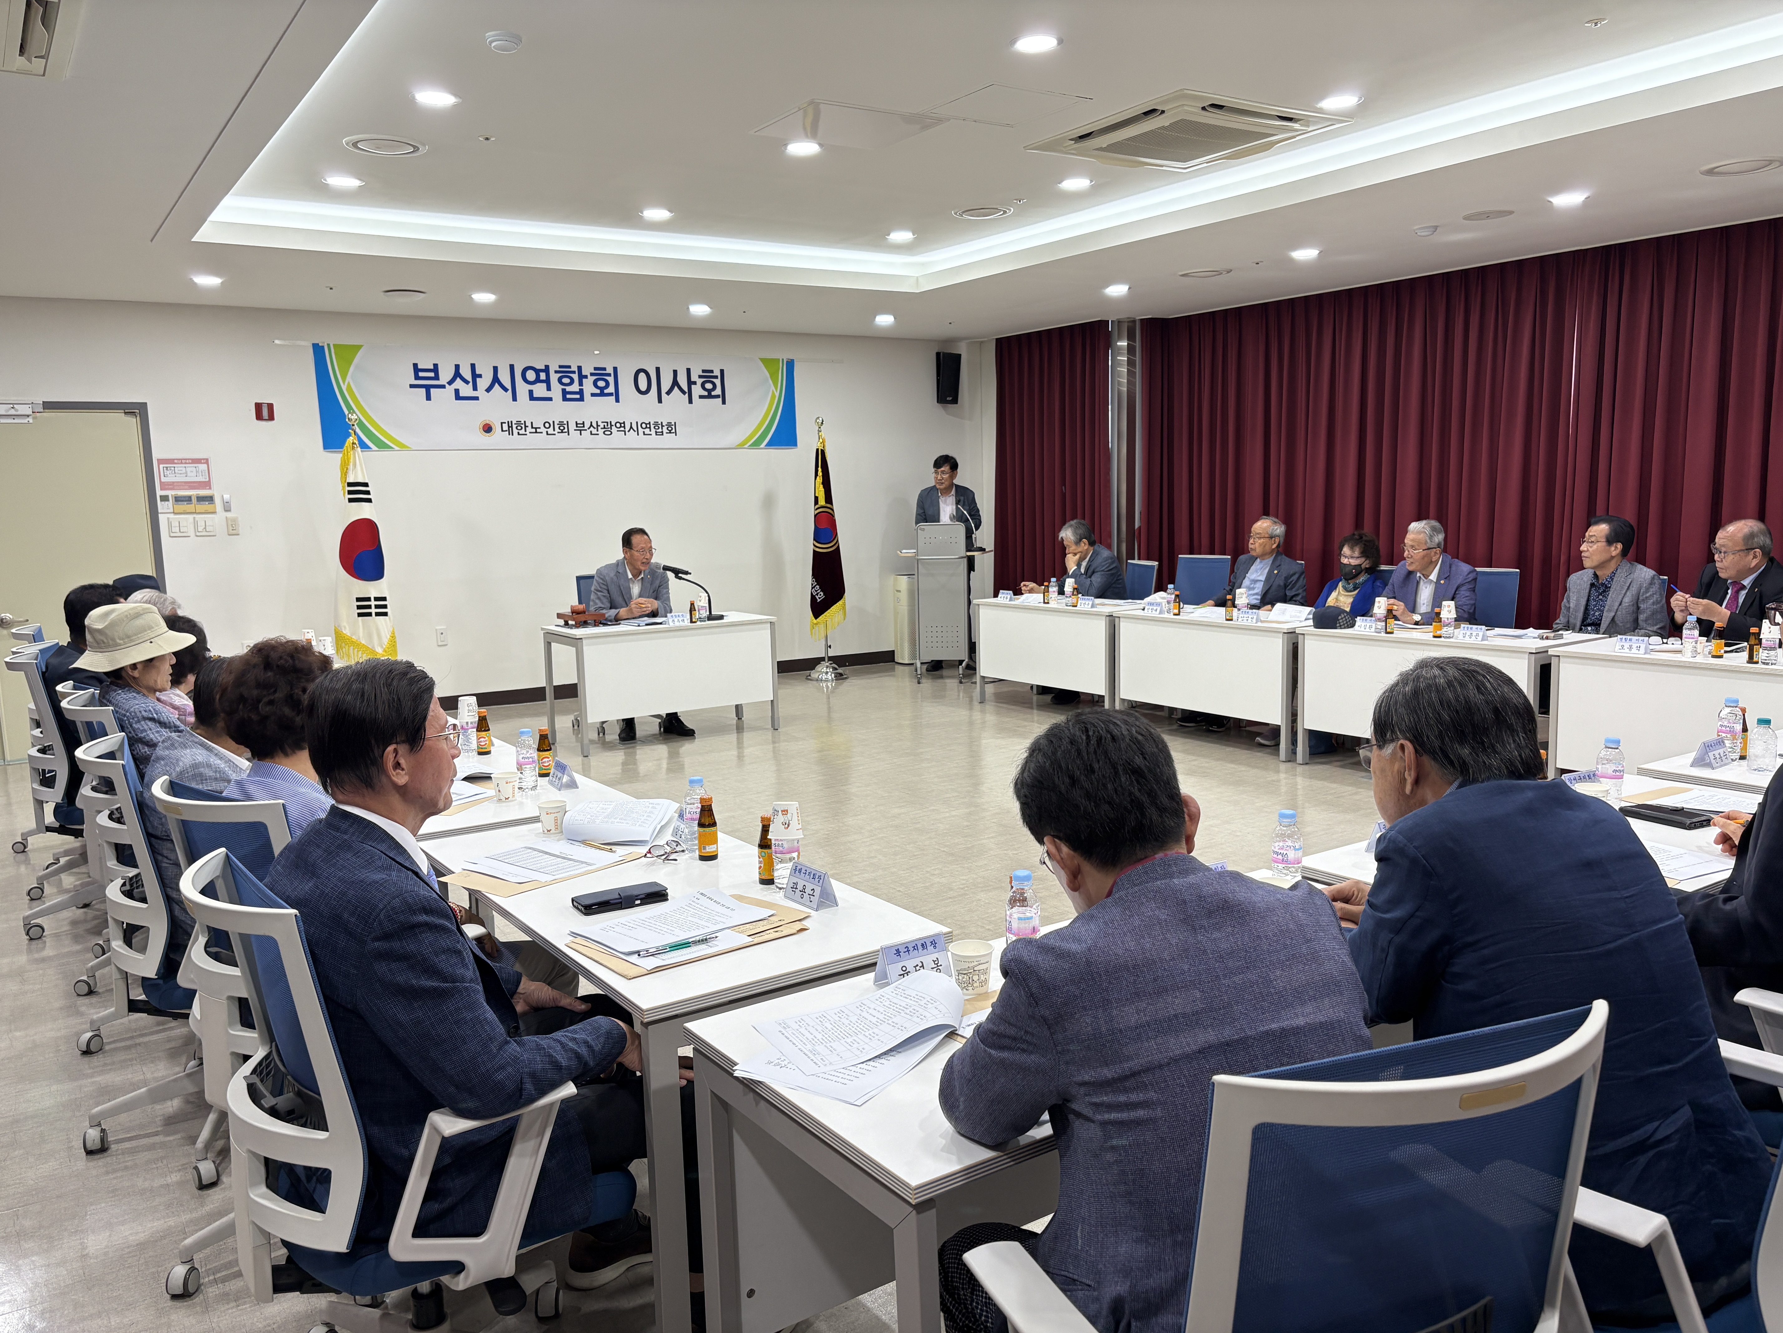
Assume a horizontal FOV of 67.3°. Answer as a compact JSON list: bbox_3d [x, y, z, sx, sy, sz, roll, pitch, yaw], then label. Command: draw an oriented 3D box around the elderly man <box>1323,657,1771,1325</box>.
[{"bbox_3d":[0.964,0.620,2.069,0.570,1.230,0.830,-5,8,-22],"label":"elderly man"}]

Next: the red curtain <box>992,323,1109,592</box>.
[{"bbox_3d":[1.405,-1.468,11.631,0.150,2.830,1.540,-6,9,-33],"label":"red curtain"}]

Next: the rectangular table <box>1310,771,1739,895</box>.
[{"bbox_3d":[1.546,0.728,2.955,1.308,0.709,0.597,-7,9,-33],"label":"rectangular table"}]

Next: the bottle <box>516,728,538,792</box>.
[{"bbox_3d":[-1.014,0.255,3.715,0.057,0.172,0.057,-6,9,-33],"label":"bottle"}]

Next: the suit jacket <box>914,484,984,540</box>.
[{"bbox_3d":[0.463,-1.125,10.763,0.552,0.690,0.355,-1,8,7],"label":"suit jacket"}]

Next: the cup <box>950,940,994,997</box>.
[{"bbox_3d":[0.130,0.481,2.135,0.072,0.075,0.072,-1,8,0],"label":"cup"}]

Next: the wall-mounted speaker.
[{"bbox_3d":[0.478,-2.435,11.332,0.197,0.414,0.197,-4,16,-17],"label":"wall-mounted speaker"}]

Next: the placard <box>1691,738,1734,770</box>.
[{"bbox_3d":[2.199,0.227,3.580,0.123,0.077,0.056,-7,9,-34],"label":"placard"}]

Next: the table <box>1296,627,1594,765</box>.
[{"bbox_3d":[2.843,0.191,6.878,0.600,0.724,1.350,-7,9,-36],"label":"table"}]

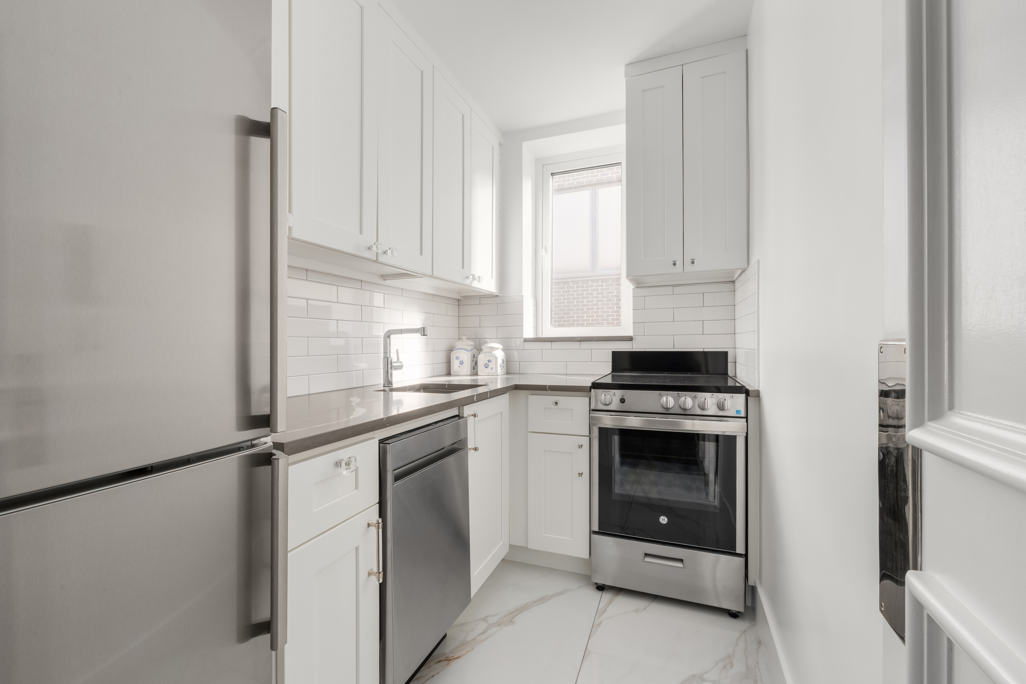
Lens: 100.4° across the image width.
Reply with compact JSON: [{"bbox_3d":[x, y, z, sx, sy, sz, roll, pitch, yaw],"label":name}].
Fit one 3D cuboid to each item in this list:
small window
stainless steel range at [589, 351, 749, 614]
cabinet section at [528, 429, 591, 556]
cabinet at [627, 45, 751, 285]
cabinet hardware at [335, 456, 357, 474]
[{"bbox_3d":[0.480,-0.633,2.812,0.650,1.193,0.090,0,0,21],"label":"small window"},{"bbox_3d":[0.733,0.584,2.054,0.606,1.063,0.675,0,0,21],"label":"stainless steel range"},{"bbox_3d":[0.312,0.719,2.259,0.299,0.563,0.520,0,0,22],"label":"cabinet section"},{"bbox_3d":[0.859,-0.806,2.155,0.524,0.974,0.385,0,0,21],"label":"cabinet"},{"bbox_3d":[-0.385,0.281,0.975,0.036,0.032,0.034,0,0,21],"label":"cabinet hardware"}]

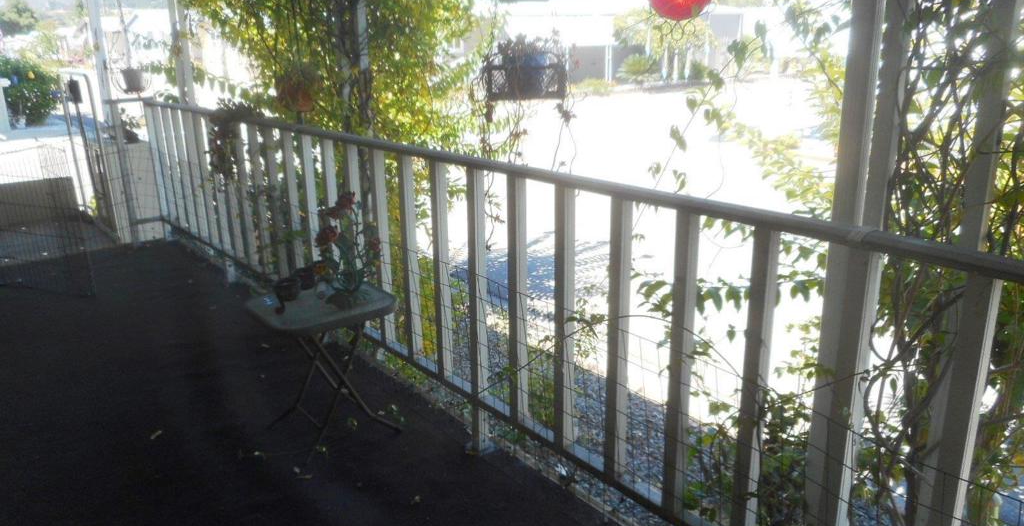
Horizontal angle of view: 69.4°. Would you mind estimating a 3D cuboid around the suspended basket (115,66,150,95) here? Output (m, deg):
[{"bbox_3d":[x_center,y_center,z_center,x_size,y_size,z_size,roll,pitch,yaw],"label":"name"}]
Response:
[{"bbox_3d":[-3.013,-1.449,5.871,0.278,0.222,0.278,-9,18,-25],"label":"suspended basket"}]

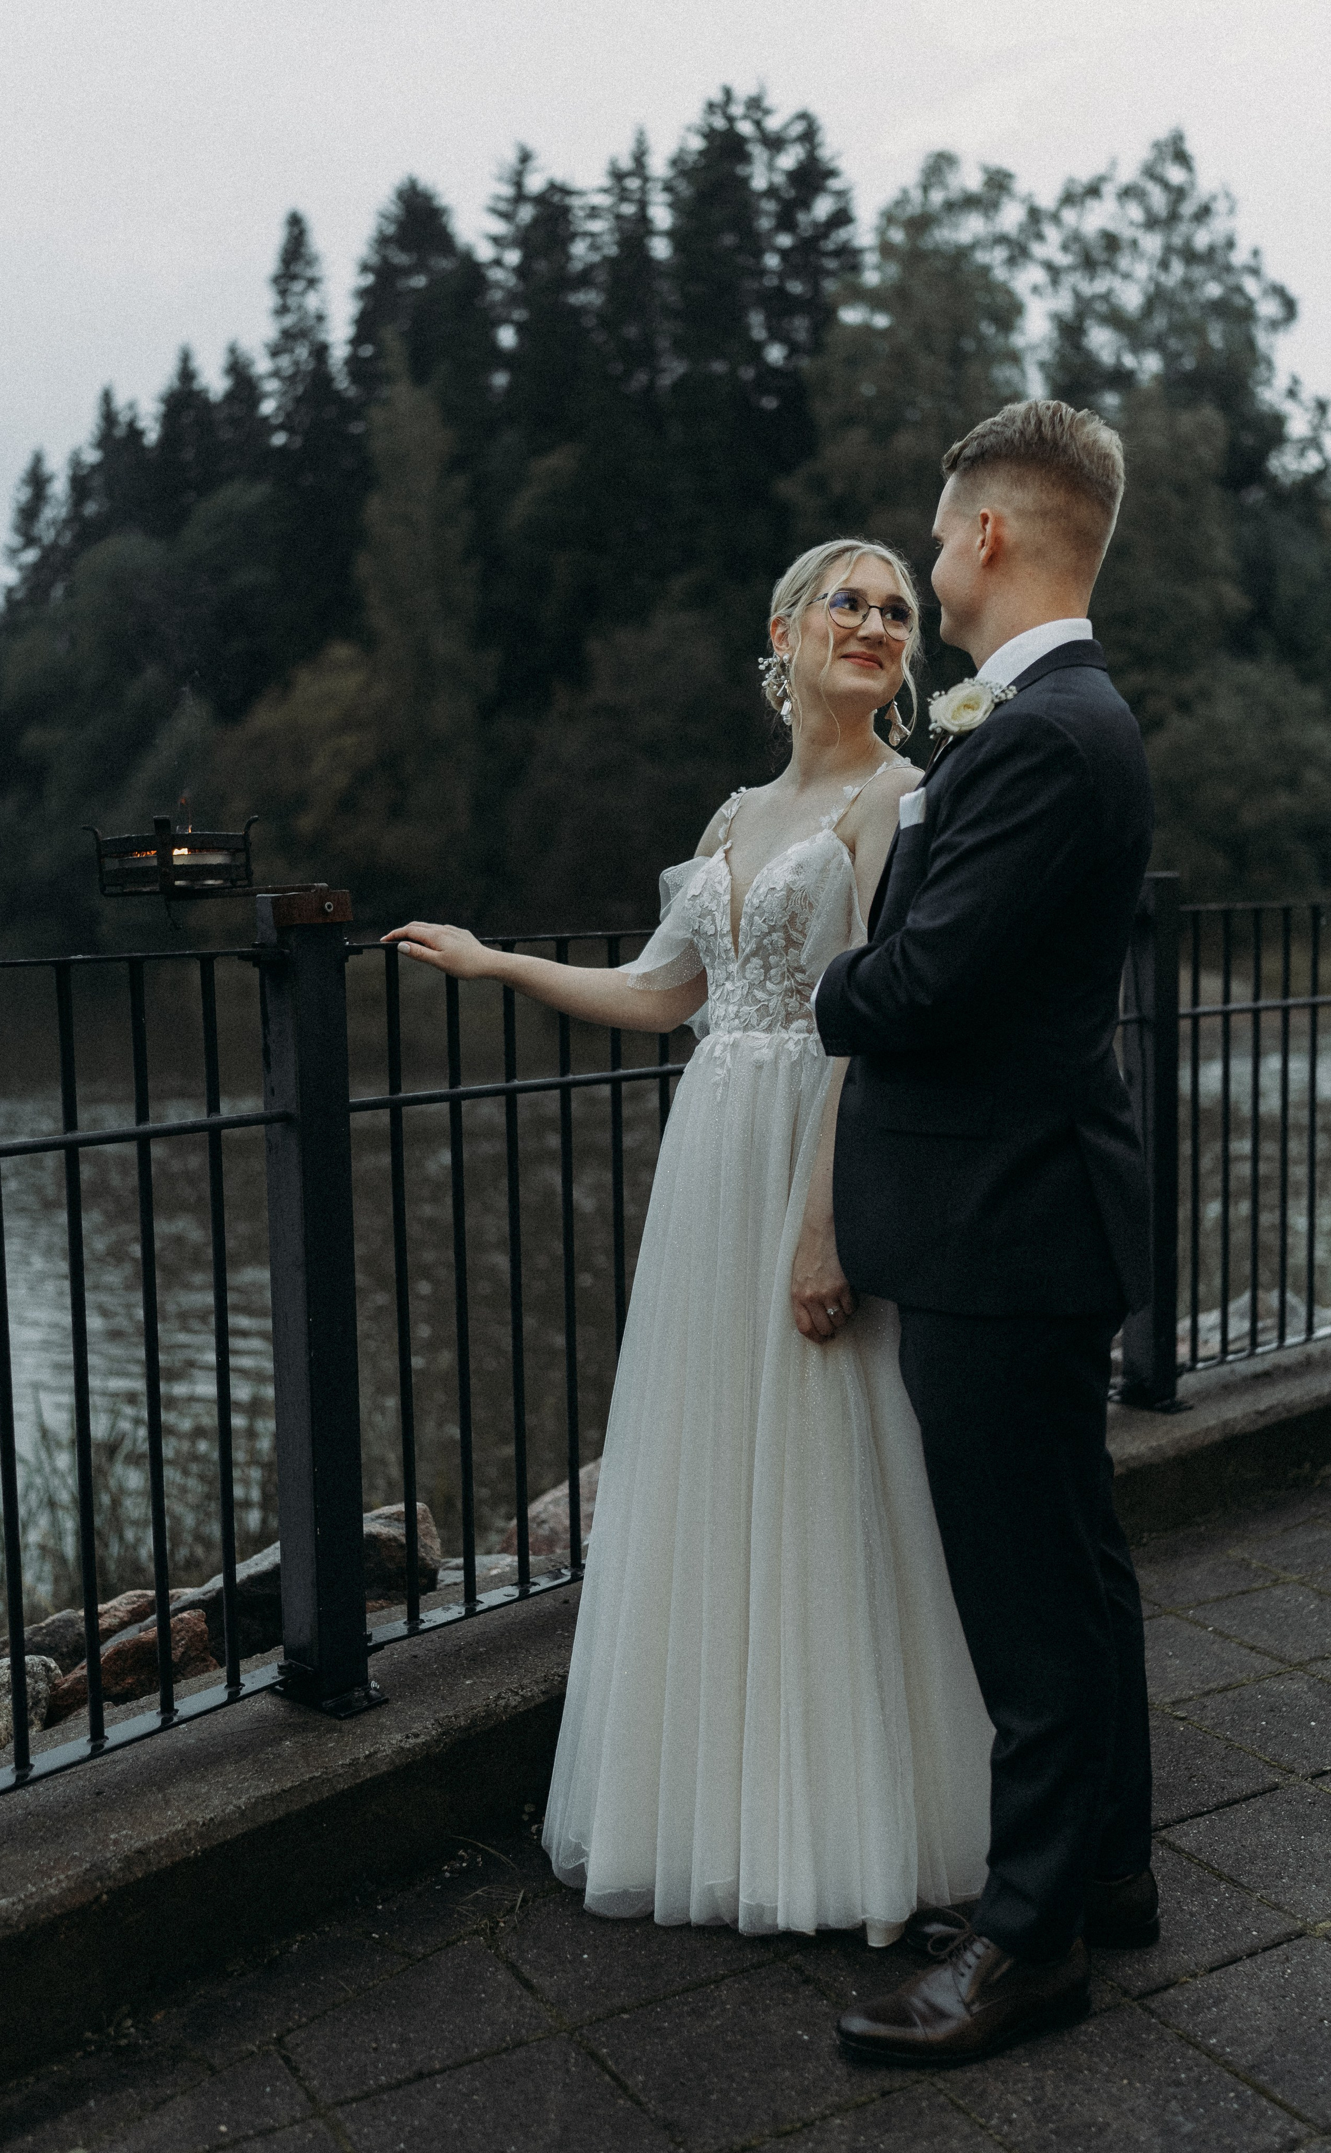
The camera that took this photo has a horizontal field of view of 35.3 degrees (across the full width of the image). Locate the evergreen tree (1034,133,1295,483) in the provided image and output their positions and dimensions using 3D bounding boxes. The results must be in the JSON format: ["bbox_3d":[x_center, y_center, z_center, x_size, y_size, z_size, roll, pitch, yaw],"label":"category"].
[{"bbox_3d":[10.817,-13.761,45.000,6.000,13.030,6.000,-1,5,0],"label":"evergreen tree"}]

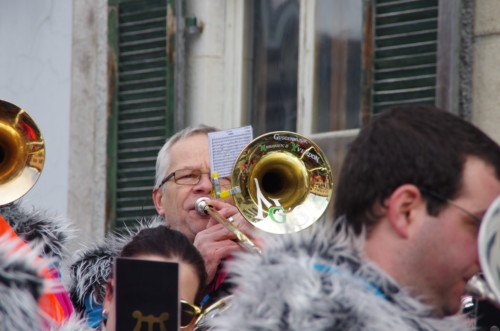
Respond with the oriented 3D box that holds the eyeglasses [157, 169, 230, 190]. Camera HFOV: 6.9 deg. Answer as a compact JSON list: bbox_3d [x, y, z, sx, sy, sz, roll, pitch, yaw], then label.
[{"bbox_3d":[-0.117,0.052,8.931,0.137,0.044,0.138,1,-20,-19],"label":"eyeglasses"}]

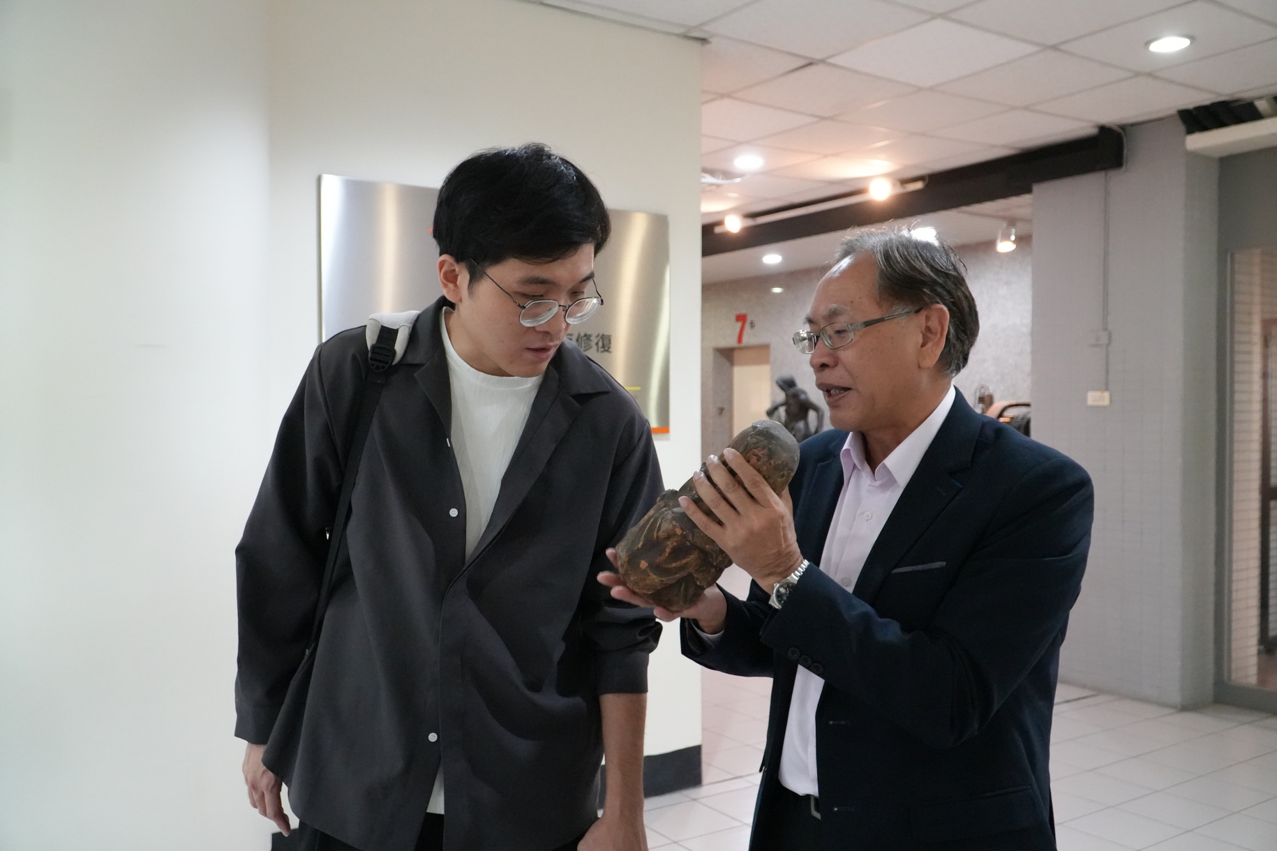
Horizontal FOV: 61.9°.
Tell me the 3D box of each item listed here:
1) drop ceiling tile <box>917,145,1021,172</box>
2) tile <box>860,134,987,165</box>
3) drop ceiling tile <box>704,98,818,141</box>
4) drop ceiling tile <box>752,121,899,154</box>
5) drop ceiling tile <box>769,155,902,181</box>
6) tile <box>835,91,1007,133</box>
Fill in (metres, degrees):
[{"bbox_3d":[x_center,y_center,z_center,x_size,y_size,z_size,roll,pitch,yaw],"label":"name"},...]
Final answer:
[{"bbox_3d":[1.803,-1.486,5.928,0.170,0.020,0.600,-1,2,-33],"label":"drop ceiling tile"},{"bbox_3d":[1.470,-1.468,5.718,0.603,0.020,0.603,-1,2,-33],"label":"tile"},{"bbox_3d":[0.461,-1.449,5.059,0.603,0.020,0.603,-1,2,-33],"label":"drop ceiling tile"},{"bbox_3d":[0.968,-1.470,5.386,0.600,0.020,0.600,-1,2,-33],"label":"drop ceiling tile"},{"bbox_3d":[1.146,-1.499,6.220,0.600,0.020,0.600,-1,2,-33],"label":"drop ceiling tile"},{"bbox_3d":[1.295,-1.447,4.883,0.603,0.020,0.603,-1,2,-33],"label":"tile"}]

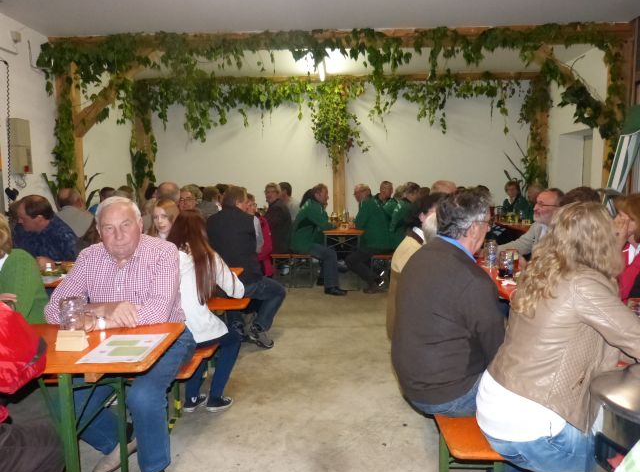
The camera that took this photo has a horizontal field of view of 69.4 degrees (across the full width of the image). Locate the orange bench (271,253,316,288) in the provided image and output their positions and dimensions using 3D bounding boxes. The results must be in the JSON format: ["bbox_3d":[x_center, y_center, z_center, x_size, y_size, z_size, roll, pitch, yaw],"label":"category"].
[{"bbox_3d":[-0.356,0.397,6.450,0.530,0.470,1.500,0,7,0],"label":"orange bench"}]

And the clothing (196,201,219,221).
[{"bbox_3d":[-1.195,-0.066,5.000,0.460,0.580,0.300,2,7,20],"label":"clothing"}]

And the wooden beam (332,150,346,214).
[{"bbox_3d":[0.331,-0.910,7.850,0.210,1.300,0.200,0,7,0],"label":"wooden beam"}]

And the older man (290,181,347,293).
[{"bbox_3d":[-0.006,0.045,5.750,0.760,1.320,0.520,-1,6,-3],"label":"older man"}]

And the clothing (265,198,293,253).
[{"bbox_3d":[-0.519,-0.111,5.650,0.400,0.700,0.480,0,6,3],"label":"clothing"}]

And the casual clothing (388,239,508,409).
[{"bbox_3d":[0.560,0.362,2.030,0.460,0.730,0.530,-5,8,-36],"label":"casual clothing"}]

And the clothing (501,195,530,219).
[{"bbox_3d":[2.749,-0.296,6.500,0.480,0.620,0.360,1,6,18],"label":"clothing"}]

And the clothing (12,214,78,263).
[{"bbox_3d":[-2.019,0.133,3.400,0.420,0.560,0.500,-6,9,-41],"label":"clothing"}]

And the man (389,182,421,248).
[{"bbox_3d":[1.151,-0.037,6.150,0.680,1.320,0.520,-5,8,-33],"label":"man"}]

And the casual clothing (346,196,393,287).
[{"bbox_3d":[0.643,0.043,6.000,0.620,1.150,0.520,4,8,30],"label":"casual clothing"}]

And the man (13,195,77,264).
[{"bbox_3d":[-1.834,0.366,3.100,0.560,1.260,0.700,3,7,33],"label":"man"}]

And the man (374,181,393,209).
[{"bbox_3d":[0.949,-0.132,6.800,0.600,1.300,0.500,2,7,21],"label":"man"}]

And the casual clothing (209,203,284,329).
[{"bbox_3d":[-0.568,0.271,3.620,0.520,1.080,0.660,4,7,37],"label":"casual clothing"}]

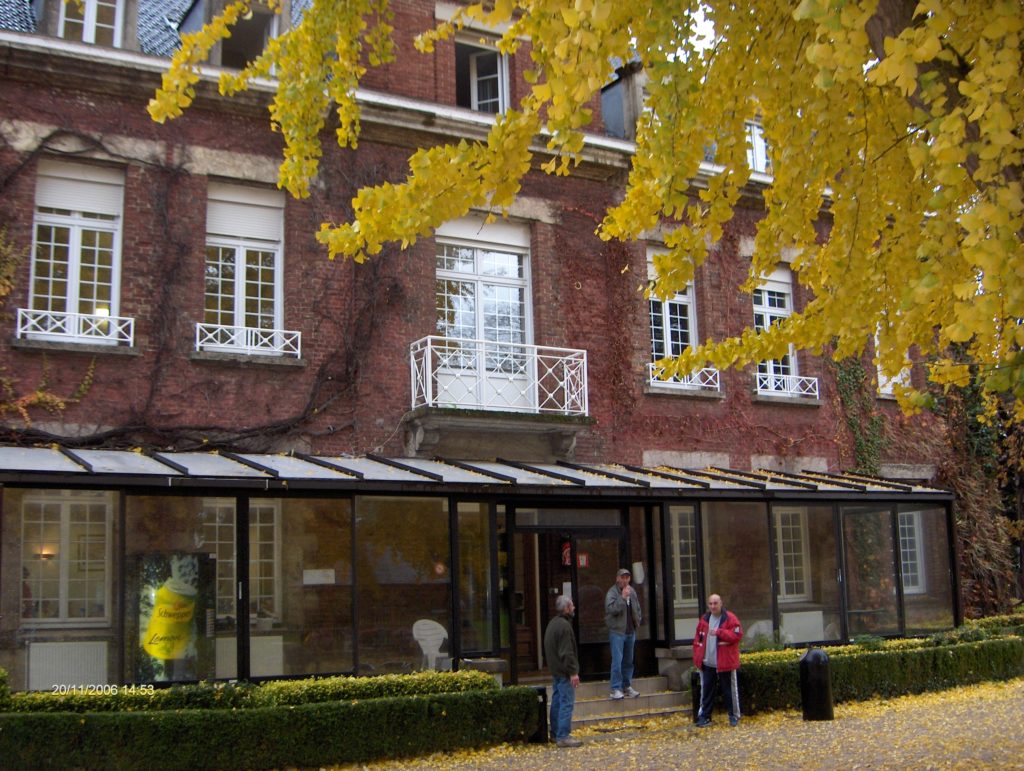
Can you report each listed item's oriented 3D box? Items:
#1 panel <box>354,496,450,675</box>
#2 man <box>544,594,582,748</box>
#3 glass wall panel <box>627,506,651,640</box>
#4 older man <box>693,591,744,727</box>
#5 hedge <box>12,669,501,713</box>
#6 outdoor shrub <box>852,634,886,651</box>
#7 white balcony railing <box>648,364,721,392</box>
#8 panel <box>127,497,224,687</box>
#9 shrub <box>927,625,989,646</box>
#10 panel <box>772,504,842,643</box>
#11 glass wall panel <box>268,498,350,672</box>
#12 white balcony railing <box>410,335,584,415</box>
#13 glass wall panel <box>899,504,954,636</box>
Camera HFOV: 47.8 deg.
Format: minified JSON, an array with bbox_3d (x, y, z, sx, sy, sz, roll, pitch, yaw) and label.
[{"bbox_3d":[-1.353,2.499,14.546,1.311,2.171,0.070,4,-10,-28],"label":"panel"},{"bbox_3d":[0.587,3.382,13.758,0.370,1.735,0.470,3,-10,-23],"label":"man"},{"bbox_3d":[1.836,2.718,16.762,0.422,1.918,0.070,4,-10,-28],"label":"glass wall panel"},{"bbox_3d":[2.777,3.670,15.624,0.564,1.732,0.416,-6,-11,26],"label":"older man"},{"bbox_3d":[-2.795,3.833,13.350,5.692,0.742,0.614,4,-11,-29],"label":"hedge"},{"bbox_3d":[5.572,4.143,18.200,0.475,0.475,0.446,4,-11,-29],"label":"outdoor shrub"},{"bbox_3d":[3.251,-0.131,21.527,1.643,0.455,0.080,4,-11,-29],"label":"white balcony railing"},{"bbox_3d":[-3.818,2.312,13.212,1.206,2.112,0.070,4,-10,-28],"label":"panel"},{"bbox_3d":[7.420,4.275,19.215,1.089,0.574,0.594,4,-11,-29],"label":"shrub"},{"bbox_3d":[4.559,2.879,17.758,1.361,2.077,0.070,4,-10,-28],"label":"panel"},{"bbox_3d":[-2.620,2.532,14.579,1.287,2.297,0.060,4,-11,-29],"label":"glass wall panel"},{"bbox_3d":[-0.163,-0.074,19.117,2.970,1.119,0.693,4,-11,-29],"label":"white balcony railing"},{"bbox_3d":[6.798,3.008,18.977,1.253,2.084,0.070,4,-10,-28],"label":"glass wall panel"}]

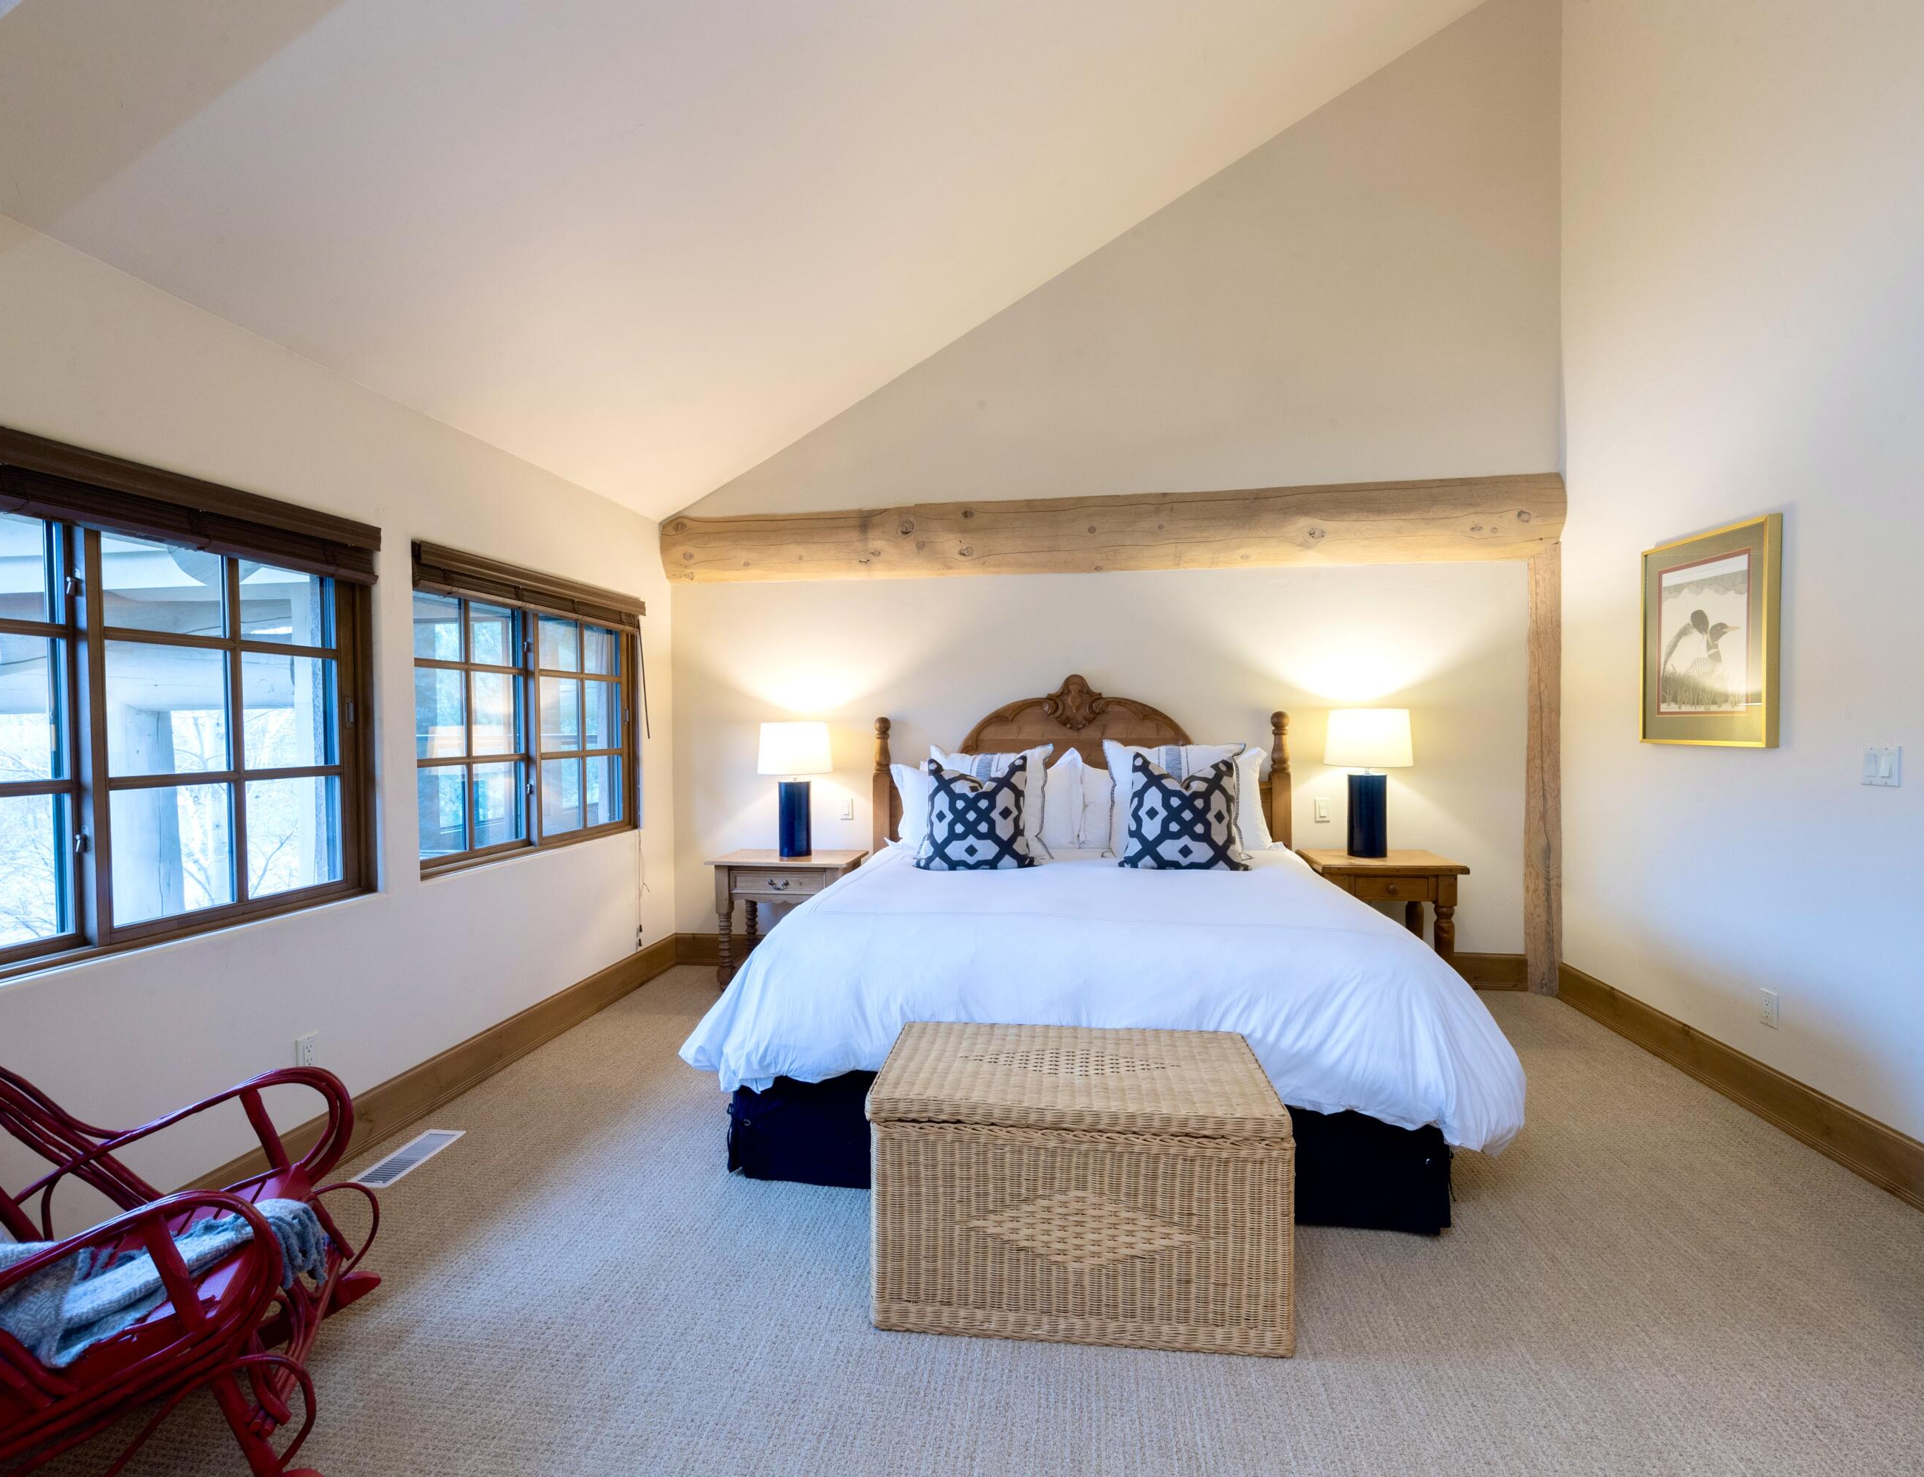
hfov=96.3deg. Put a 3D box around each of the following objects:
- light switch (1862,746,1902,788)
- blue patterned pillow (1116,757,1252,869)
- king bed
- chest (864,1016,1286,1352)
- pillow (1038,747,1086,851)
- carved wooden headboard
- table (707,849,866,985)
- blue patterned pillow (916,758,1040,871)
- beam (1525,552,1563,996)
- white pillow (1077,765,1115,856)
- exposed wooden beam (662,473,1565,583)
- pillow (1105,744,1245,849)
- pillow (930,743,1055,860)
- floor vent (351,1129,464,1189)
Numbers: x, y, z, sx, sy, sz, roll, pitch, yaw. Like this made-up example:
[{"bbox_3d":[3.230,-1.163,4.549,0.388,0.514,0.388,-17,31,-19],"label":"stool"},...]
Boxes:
[{"bbox_3d":[2.617,0.079,2.450,0.012,0.116,0.116,0,1,8],"label":"light switch"},{"bbox_3d":[0.958,0.322,3.726,0.530,0.500,0.170,0,-15,8],"label":"blue patterned pillow"},{"bbox_3d":[0.439,0.487,3.387,2.360,1.580,2.200,0,1,8],"label":"king bed"},{"bbox_3d":[0.273,1.042,2.077,0.905,0.520,0.470,0,1,8],"label":"chest"},{"bbox_3d":[0.125,0.327,4.275,0.900,0.500,0.190,0,-16,8],"label":"pillow"},{"bbox_3d":[0.583,0.468,4.422,2.110,1.570,0.110,0,1,8],"label":"carved wooden headboard"},{"bbox_3d":[-0.880,0.939,4.466,0.720,0.660,0.460,0,1,8],"label":"table"},{"bbox_3d":[0.074,0.341,3.858,0.530,0.500,0.170,0,-15,8],"label":"blue patterned pillow"},{"bbox_3d":[2.779,0.167,4.129,0.155,2.135,0.130,0,1,8],"label":"beam"},{"bbox_3d":[1.001,0.289,4.135,0.880,0.500,0.200,0,-11,8],"label":"white pillow"},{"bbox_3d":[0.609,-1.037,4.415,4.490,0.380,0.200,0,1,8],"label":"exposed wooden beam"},{"bbox_3d":[0.974,0.292,3.925,0.660,0.570,0.180,0,-19,8],"label":"pillow"},{"bbox_3d":[0.140,0.273,3.987,0.560,0.530,0.190,0,-13,8],"label":"pillow"},{"bbox_3d":[-1.726,1.304,2.698,0.135,0.013,0.337,0,1,8],"label":"floor vent"}]

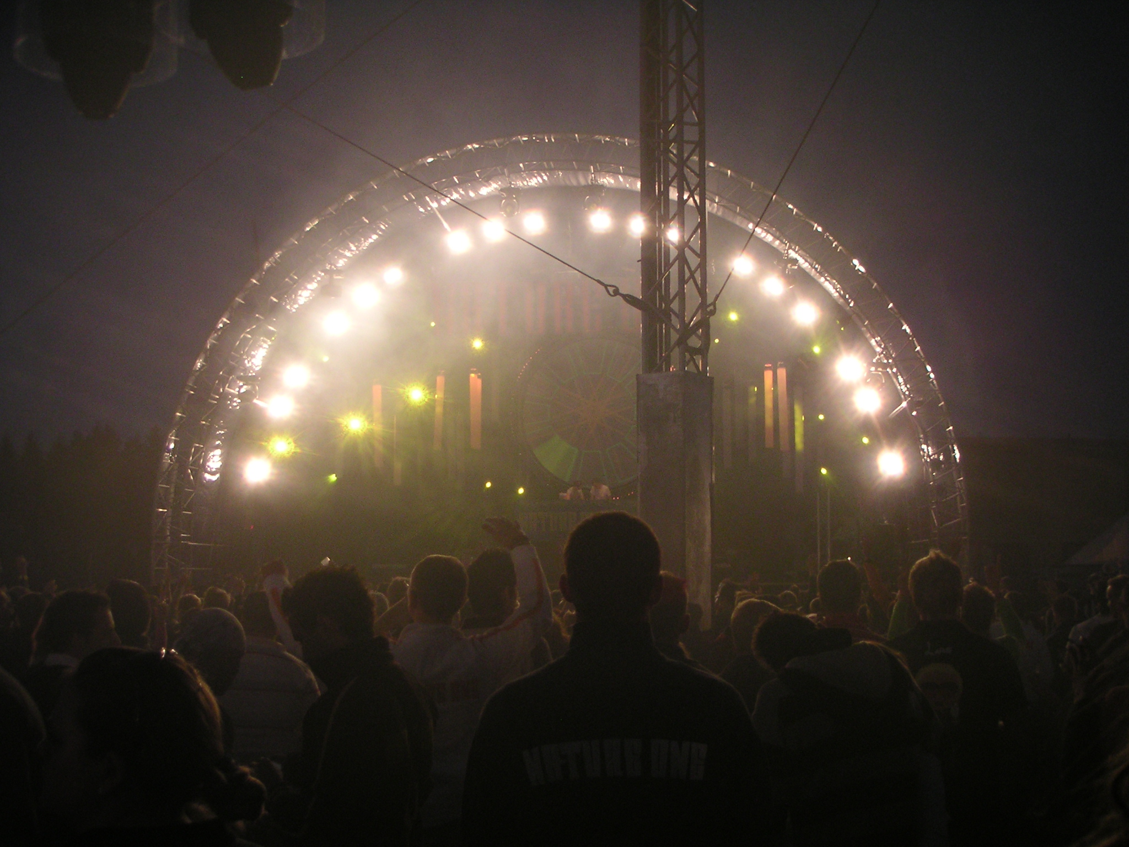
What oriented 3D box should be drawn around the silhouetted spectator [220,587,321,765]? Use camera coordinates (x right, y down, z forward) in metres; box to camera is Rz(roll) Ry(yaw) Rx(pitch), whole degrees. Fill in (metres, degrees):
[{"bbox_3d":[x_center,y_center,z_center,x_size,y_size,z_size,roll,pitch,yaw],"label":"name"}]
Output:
[{"bbox_3d":[-1.430,1.660,5.760,0.580,1.740,0.380,-1,-7,5],"label":"silhouetted spectator"}]

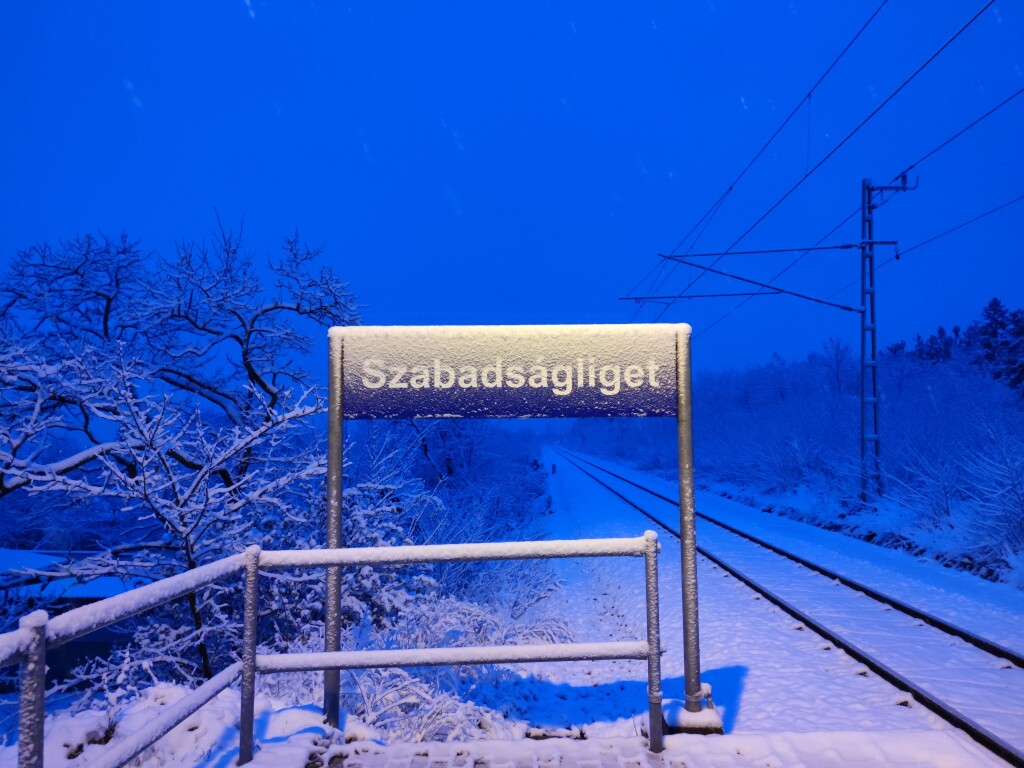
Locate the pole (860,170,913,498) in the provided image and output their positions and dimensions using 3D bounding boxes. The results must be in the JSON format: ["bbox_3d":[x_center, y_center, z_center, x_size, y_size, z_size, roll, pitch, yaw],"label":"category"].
[{"bbox_3d":[9.743,-1.286,18.559,1.450,8.570,0.400,-1,-5,2],"label":"pole"}]

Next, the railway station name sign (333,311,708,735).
[{"bbox_3d":[-0.011,0.828,4.319,2.275,2.399,0.110,-1,-5,2],"label":"railway station name sign"}]

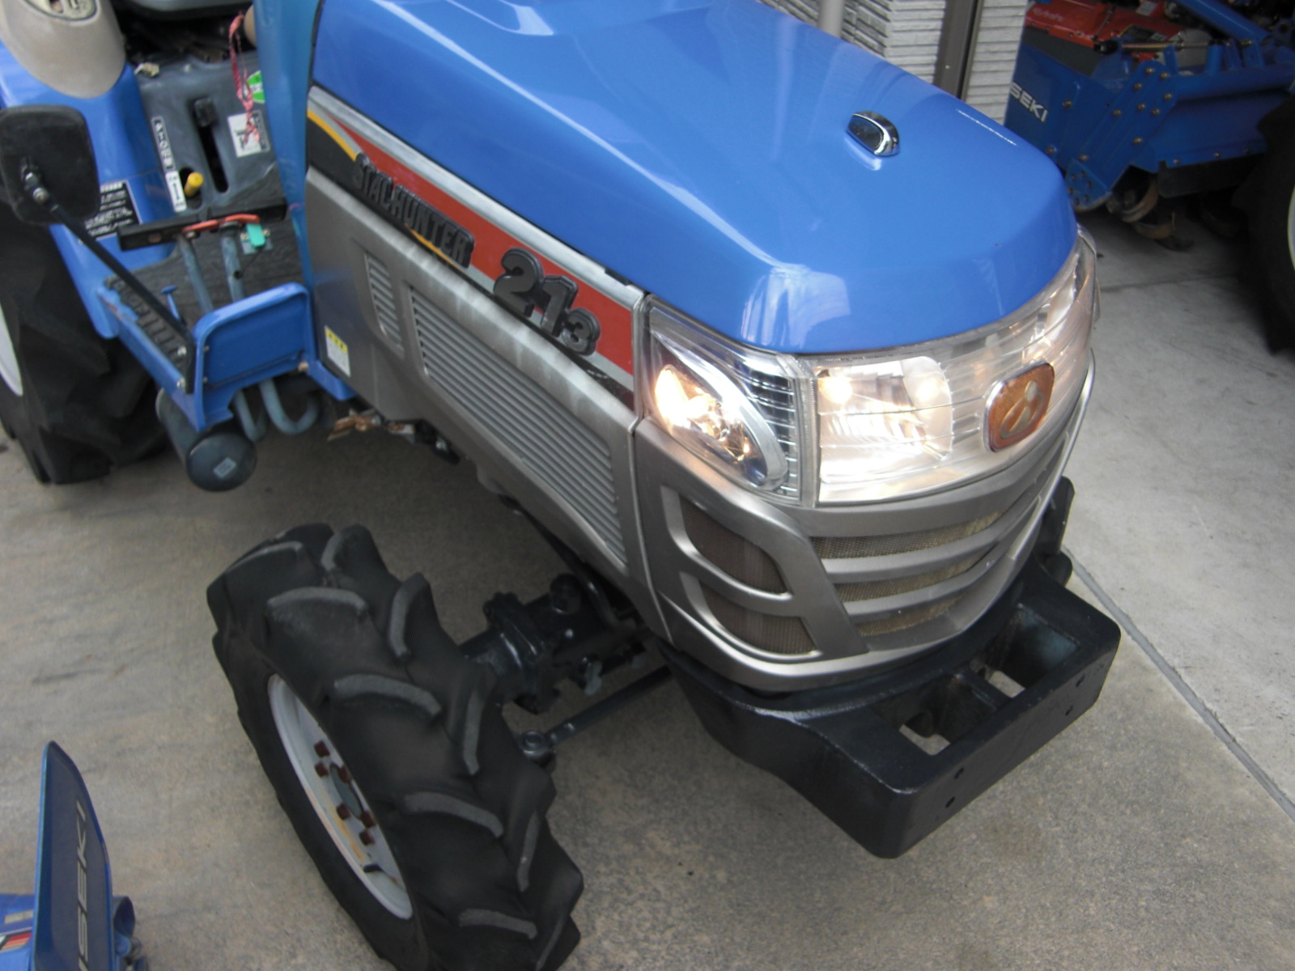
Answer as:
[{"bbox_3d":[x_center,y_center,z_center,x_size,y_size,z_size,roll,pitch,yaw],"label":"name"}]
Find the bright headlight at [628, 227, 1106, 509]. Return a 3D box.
[{"bbox_3d":[0.271,-0.142,1.212,0.498,0.167,0.247,-27,46,-29],"label":"bright headlight"}]

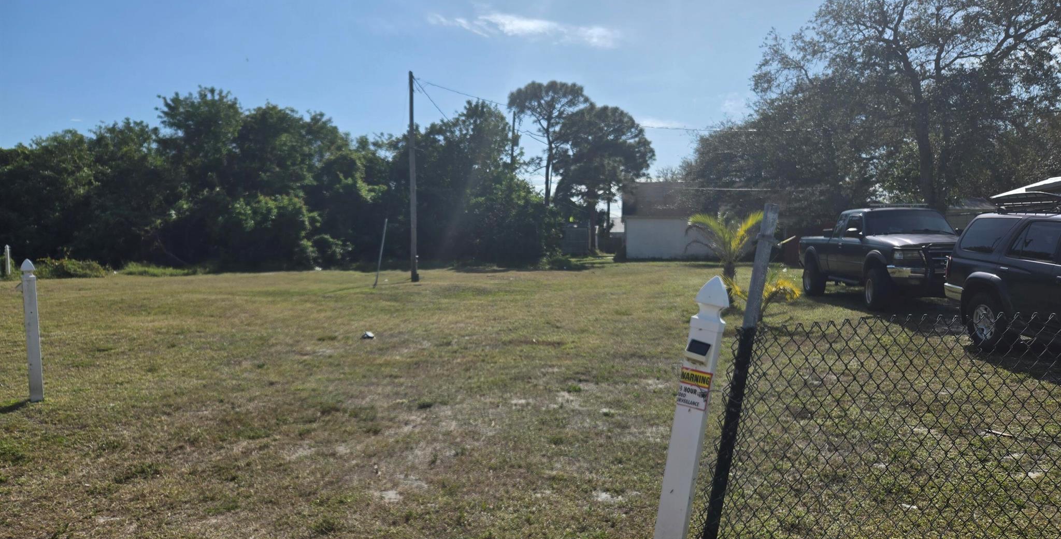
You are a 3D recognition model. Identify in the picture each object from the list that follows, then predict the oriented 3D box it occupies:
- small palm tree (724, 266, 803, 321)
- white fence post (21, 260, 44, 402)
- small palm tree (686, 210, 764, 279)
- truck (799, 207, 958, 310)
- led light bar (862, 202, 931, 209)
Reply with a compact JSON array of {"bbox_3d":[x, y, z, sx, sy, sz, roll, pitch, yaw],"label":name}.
[{"bbox_3d":[3.653,0.392,11.075,1.220,0.848,1.150,0,3,0],"label":"small palm tree"},{"bbox_3d":[-4.702,0.579,6.650,0.105,1.345,0.105,-5,4,-40],"label":"white fence post"},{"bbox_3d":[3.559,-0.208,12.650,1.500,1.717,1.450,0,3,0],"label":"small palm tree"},{"bbox_3d":[6.839,-0.251,13.719,1.870,1.800,5.200,0,3,4],"label":"truck"},{"bbox_3d":[6.928,-1.212,13.300,1.200,0.085,0.085,0,3,3],"label":"led light bar"}]

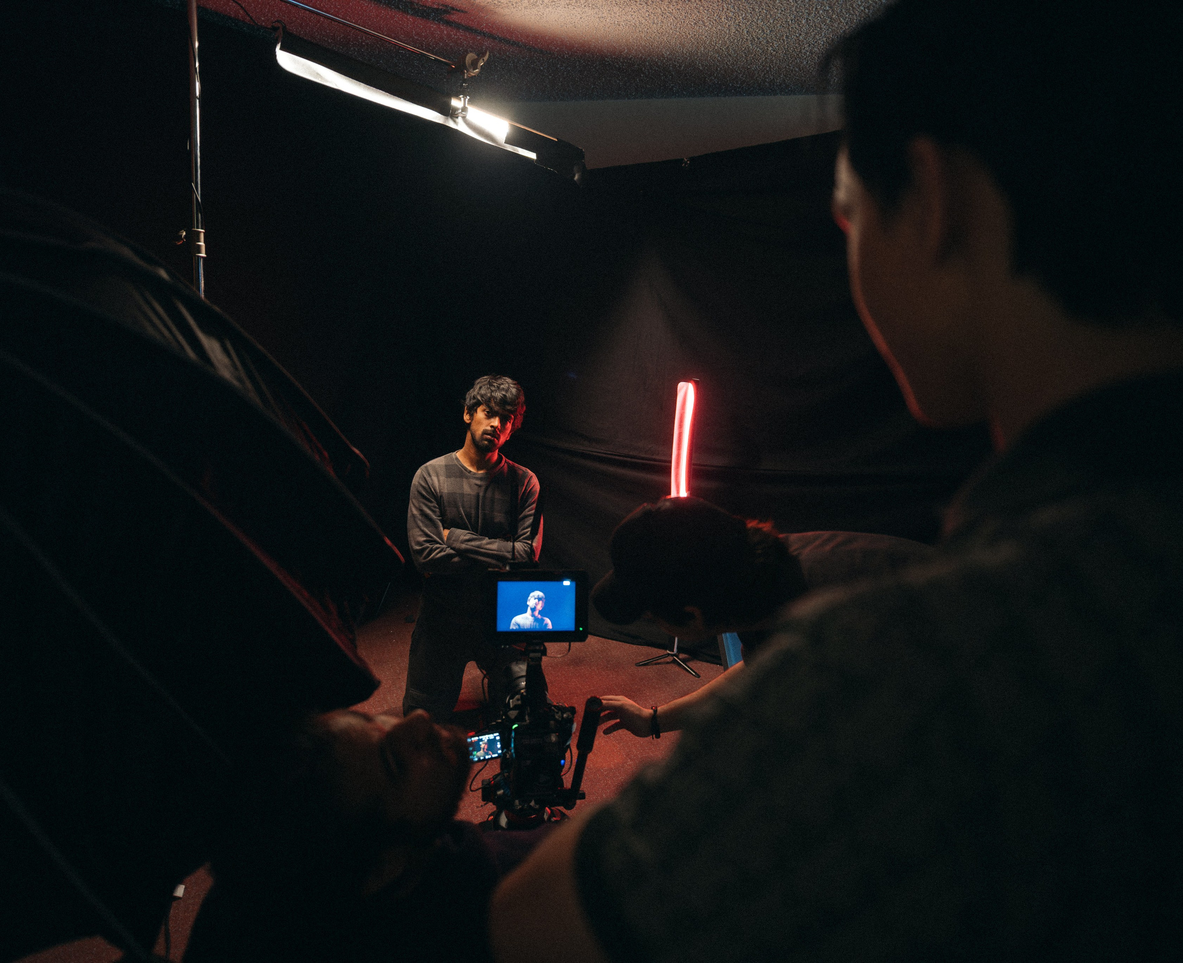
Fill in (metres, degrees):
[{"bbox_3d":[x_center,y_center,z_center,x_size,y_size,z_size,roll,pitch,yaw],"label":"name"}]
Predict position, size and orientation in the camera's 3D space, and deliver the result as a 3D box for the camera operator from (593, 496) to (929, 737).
[{"bbox_3d":[0.414,0.496,1.261,0.850,1.000,0.550,4,8,17],"label":"camera operator"}]

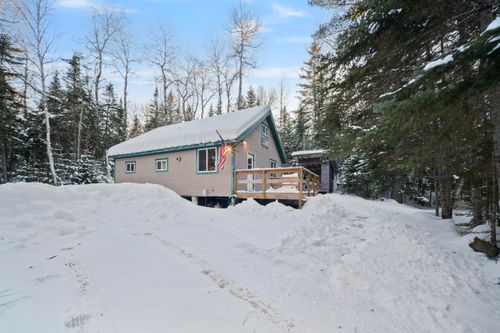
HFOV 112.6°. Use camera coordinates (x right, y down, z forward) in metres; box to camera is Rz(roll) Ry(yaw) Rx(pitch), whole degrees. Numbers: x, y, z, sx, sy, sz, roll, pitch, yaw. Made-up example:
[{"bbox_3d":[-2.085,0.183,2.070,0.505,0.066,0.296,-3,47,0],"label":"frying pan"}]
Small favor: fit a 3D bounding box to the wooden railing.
[{"bbox_3d":[2.350,1.180,10.400,3.100,1.500,7.500,-2,-5,26],"label":"wooden railing"}]

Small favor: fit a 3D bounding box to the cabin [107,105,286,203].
[{"bbox_3d":[-3.550,-0.720,13.700,10.900,6.200,8.800,-2,-5,26],"label":"cabin"}]

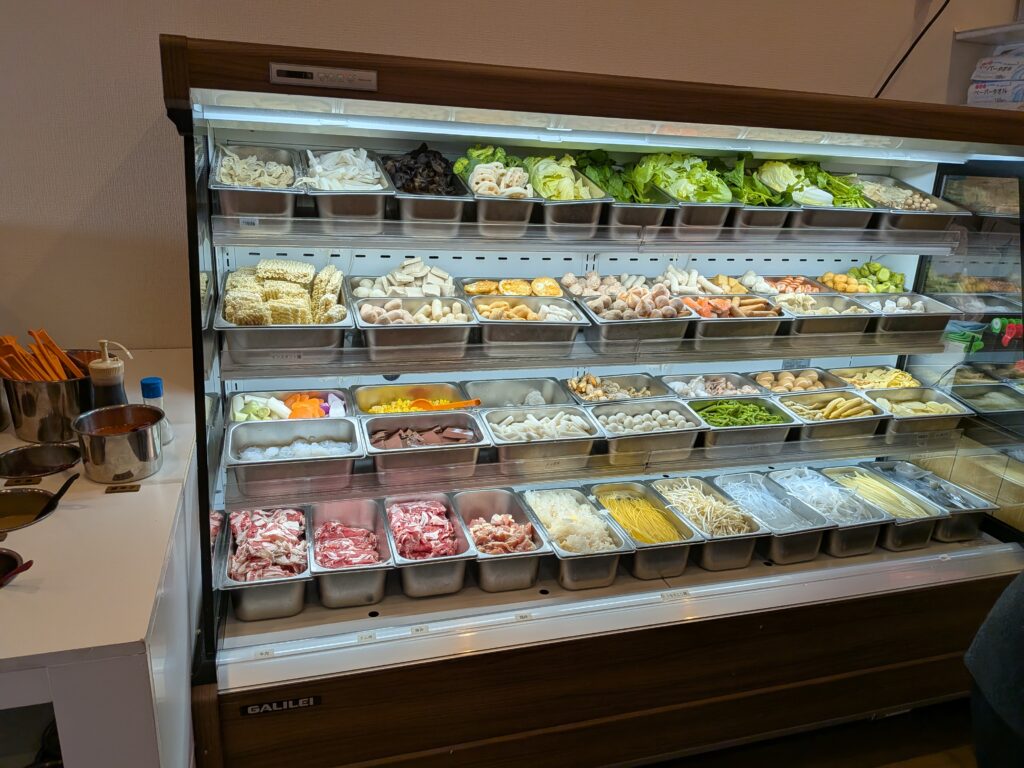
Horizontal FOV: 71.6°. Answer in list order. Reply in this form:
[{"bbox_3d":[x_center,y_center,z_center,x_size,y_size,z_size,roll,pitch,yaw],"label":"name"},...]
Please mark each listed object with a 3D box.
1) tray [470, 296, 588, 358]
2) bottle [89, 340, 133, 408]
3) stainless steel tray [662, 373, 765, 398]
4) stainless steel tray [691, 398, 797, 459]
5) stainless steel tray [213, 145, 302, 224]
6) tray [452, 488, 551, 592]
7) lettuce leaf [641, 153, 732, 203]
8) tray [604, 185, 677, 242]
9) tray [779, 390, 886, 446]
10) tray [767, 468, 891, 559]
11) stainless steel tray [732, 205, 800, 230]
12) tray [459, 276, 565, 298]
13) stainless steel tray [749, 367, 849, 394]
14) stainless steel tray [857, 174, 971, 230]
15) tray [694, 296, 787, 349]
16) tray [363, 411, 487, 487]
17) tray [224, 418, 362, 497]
[{"bbox_3d":[0.030,-0.135,1.730,0.268,0.100,0.162,-2,29,-16],"label":"tray"},{"bbox_3d":[-0.784,0.013,1.398,0.102,0.197,0.082,4,17,3],"label":"bottle"},{"bbox_3d":[0.544,0.050,1.971,0.265,0.100,0.162,-2,27,-16],"label":"stainless steel tray"},{"bbox_3d":[0.582,0.116,1.820,0.265,0.100,0.162,-2,28,-16],"label":"stainless steel tray"},{"bbox_3d":[-0.524,-0.400,1.469,0.162,0.100,0.265,-3,35,-18],"label":"stainless steel tray"},{"bbox_3d":[-0.037,0.372,1.701,0.176,0.100,0.325,-2,19,-16],"label":"tray"},{"bbox_3d":[0.438,-0.506,1.796,0.180,0.110,0.250,-2,33,-16],"label":"lettuce leaf"},{"bbox_3d":[0.269,-0.459,1.812,0.176,0.100,0.325,-2,33,-16],"label":"tray"},{"bbox_3d":[0.841,0.105,1.901,0.265,0.100,0.162,-2,28,-16],"label":"tray"},{"bbox_3d":[0.831,0.341,1.898,0.176,0.100,0.325,-2,19,-16],"label":"tray"},{"bbox_3d":[0.612,-0.485,1.945,0.176,0.100,0.325,-2,33,-16],"label":"stainless steel tray"},{"bbox_3d":[0.010,-0.194,1.804,0.265,0.100,0.162,-2,28,-16],"label":"tray"},{"bbox_3d":[0.788,0.033,1.975,0.265,0.100,0.162,-3,25,-15],"label":"stainless steel tray"},{"bbox_3d":[1.052,-0.490,2.012,0.265,0.100,0.325,-2,33,-16],"label":"stainless steel tray"},{"bbox_3d":[0.548,-0.149,1.785,0.265,0.100,0.162,-3,28,-15],"label":"tray"},{"bbox_3d":[-0.196,0.149,1.585,0.265,0.100,0.162,-2,28,-16],"label":"tray"},{"bbox_3d":[-0.470,0.167,1.558,0.268,0.100,0.162,-2,27,-16],"label":"tray"}]

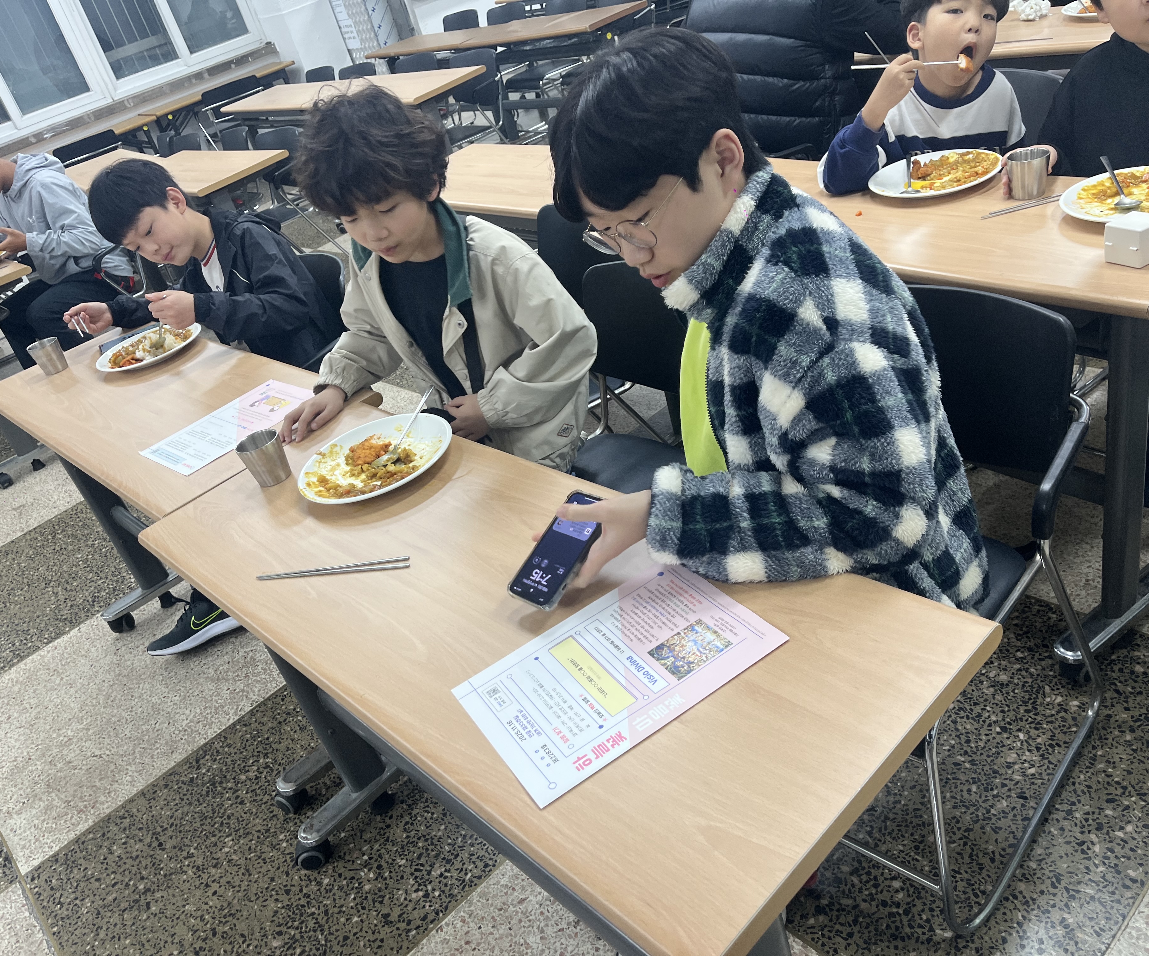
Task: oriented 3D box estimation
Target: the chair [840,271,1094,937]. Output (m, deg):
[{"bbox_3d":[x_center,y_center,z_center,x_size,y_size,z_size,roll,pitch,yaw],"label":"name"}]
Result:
[{"bbox_3d":[0.471,0.142,1.488,0.530,0.820,0.540,-37,37,-29],"label":"chair"}]

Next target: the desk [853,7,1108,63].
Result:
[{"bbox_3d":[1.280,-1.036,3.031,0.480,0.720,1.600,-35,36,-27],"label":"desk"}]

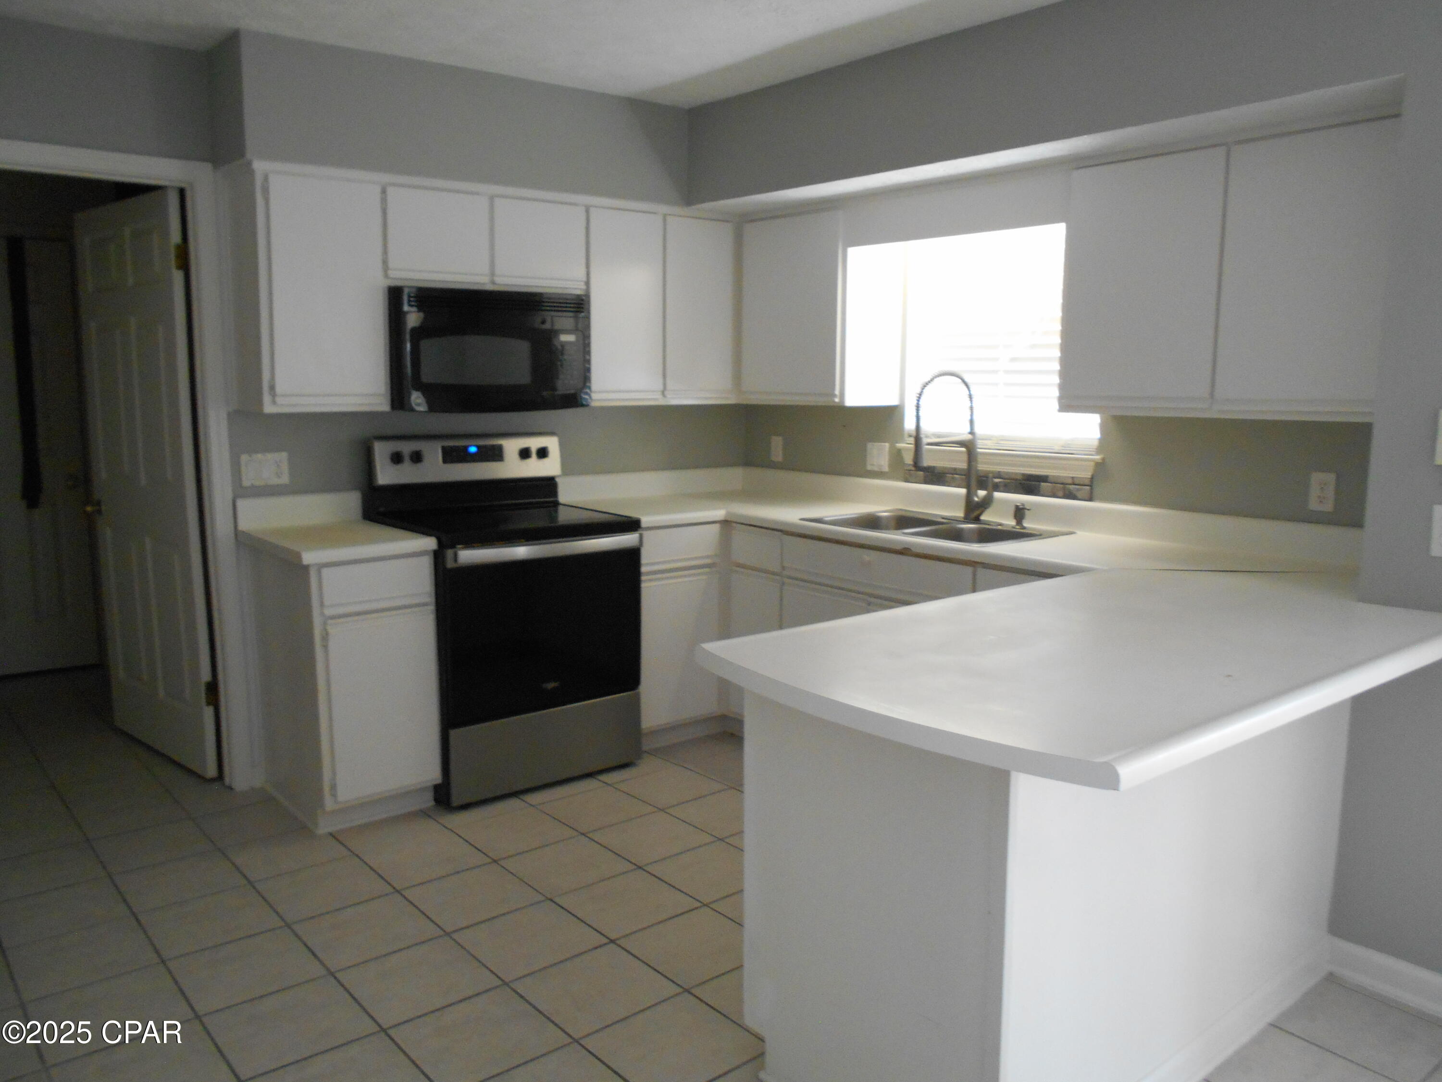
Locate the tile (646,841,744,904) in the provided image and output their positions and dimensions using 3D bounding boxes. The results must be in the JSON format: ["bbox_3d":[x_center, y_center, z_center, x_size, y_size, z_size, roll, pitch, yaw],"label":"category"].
[{"bbox_3d":[-0.022,0.984,3.216,0.304,0.010,0.304,-6,11,-40],"label":"tile"}]

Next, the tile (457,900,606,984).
[{"bbox_3d":[-0.496,1.030,2.807,0.299,0.010,0.299,-6,11,-40],"label":"tile"}]

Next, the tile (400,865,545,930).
[{"bbox_3d":[-0.685,0.988,3.009,0.300,0.010,0.300,-6,10,-40],"label":"tile"}]

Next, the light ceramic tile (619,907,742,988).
[{"bbox_3d":[-0.066,1.039,2.771,0.299,0.010,0.299,-6,11,-40],"label":"light ceramic tile"}]

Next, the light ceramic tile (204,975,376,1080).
[{"bbox_3d":[-0.962,1.081,2.417,0.299,0.010,0.299,-6,11,-40],"label":"light ceramic tile"}]

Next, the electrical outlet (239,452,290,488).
[{"bbox_3d":[-1.563,-0.246,3.721,0.162,0.114,0.009,-6,11,-40],"label":"electrical outlet"}]

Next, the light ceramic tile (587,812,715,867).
[{"bbox_3d":[-0.215,0.938,3.409,0.300,0.010,0.300,-6,10,-40],"label":"light ceramic tile"}]

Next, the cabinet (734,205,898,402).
[{"bbox_3d":[0.399,-0.939,4.461,0.335,0.762,0.641,-6,11,-40],"label":"cabinet"}]

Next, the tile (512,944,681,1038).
[{"bbox_3d":[-0.292,1.055,2.551,0.300,0.010,0.300,-6,10,-40],"label":"tile"}]

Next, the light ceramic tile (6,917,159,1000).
[{"bbox_3d":[-1.574,1.027,2.670,0.300,0.010,0.300,-6,10,-40],"label":"light ceramic tile"}]

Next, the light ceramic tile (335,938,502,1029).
[{"bbox_3d":[-0.719,1.047,2.582,0.300,0.010,0.300,-6,10,-40],"label":"light ceramic tile"}]

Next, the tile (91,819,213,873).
[{"bbox_3d":[-1.749,0.941,3.339,0.299,0.010,0.299,-6,11,-40],"label":"tile"}]

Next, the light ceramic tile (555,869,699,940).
[{"bbox_3d":[-0.254,0.997,2.976,0.300,0.010,0.300,-6,10,-40],"label":"light ceramic tile"}]

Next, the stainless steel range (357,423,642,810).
[{"bbox_3d":[-0.788,0.237,3.900,0.756,1.208,0.699,-6,10,-40],"label":"stainless steel range"}]

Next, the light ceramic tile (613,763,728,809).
[{"bbox_3d":[-0.186,0.887,3.878,0.304,0.010,0.304,-6,11,-40],"label":"light ceramic tile"}]

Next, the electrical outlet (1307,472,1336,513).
[{"bbox_3d":[1.766,-0.143,3.181,0.009,0.114,0.070,-6,11,-40],"label":"electrical outlet"}]

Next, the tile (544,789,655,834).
[{"bbox_3d":[-0.423,0.908,3.657,0.299,0.010,0.299,-6,11,-40],"label":"tile"}]

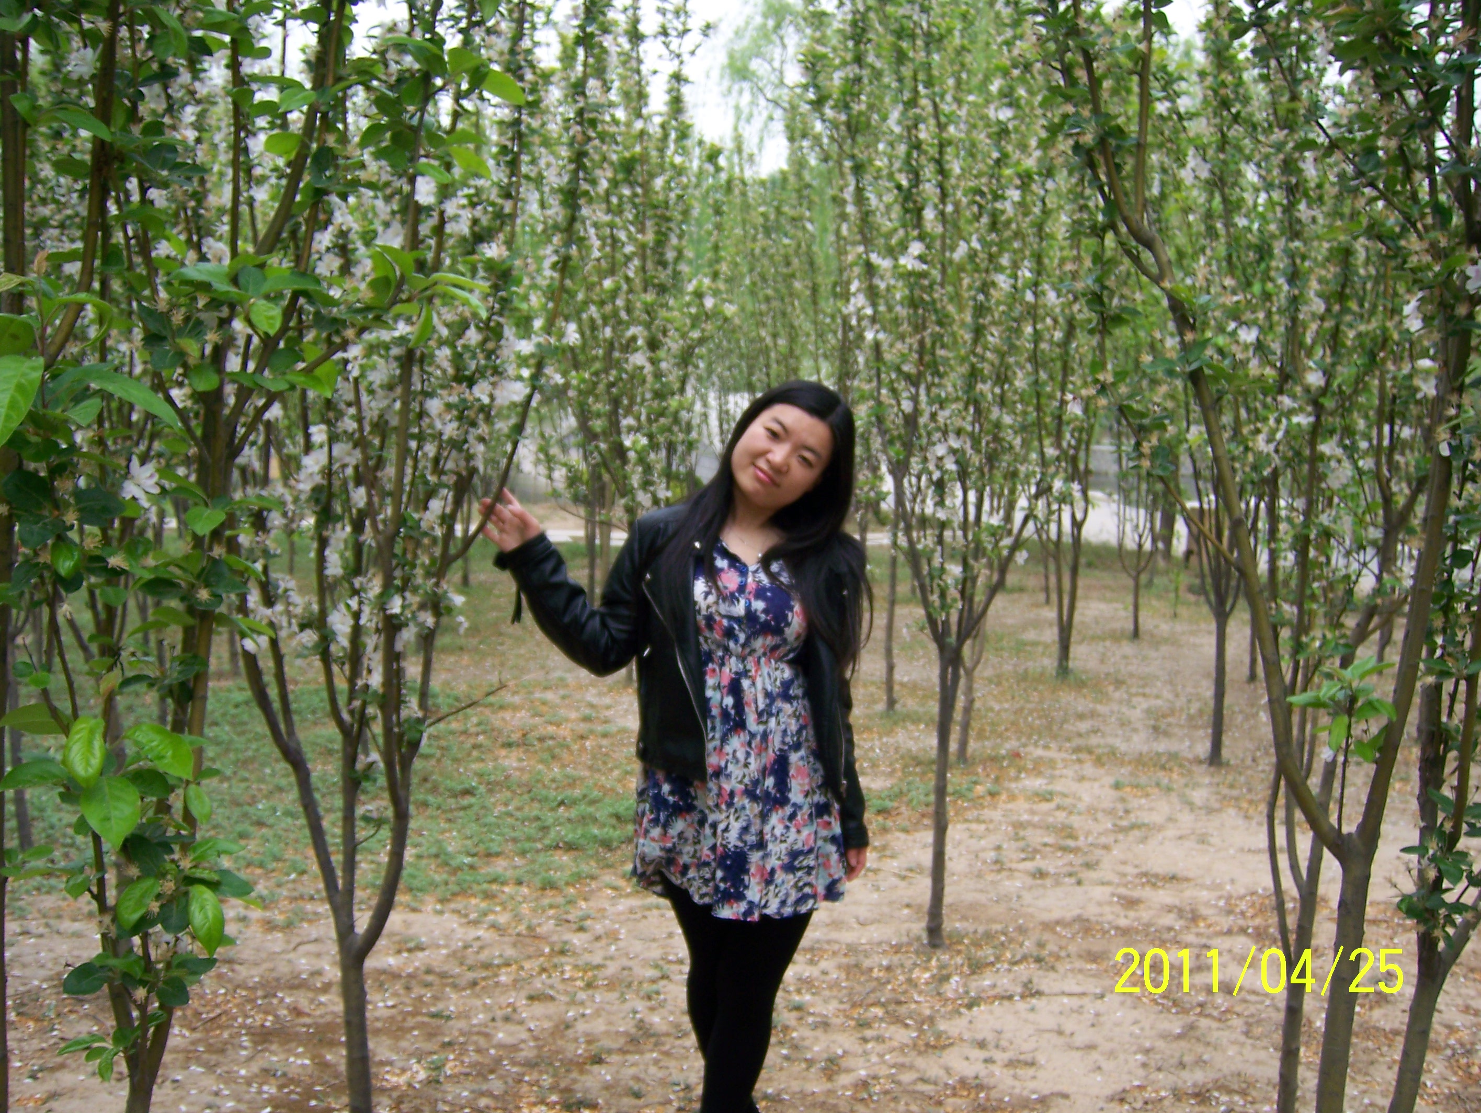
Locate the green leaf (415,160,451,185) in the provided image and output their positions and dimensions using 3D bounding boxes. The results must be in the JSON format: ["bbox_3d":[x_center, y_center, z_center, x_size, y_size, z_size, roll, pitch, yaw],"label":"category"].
[{"bbox_3d":[-0.468,-0.587,2.350,0.056,0.036,0.030,0,5,-11],"label":"green leaf"}]

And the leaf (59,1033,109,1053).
[{"bbox_3d":[-0.690,0.512,1.620,0.051,0.020,0.025,0,2,0],"label":"leaf"}]

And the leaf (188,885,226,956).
[{"bbox_3d":[-0.641,0.437,1.850,0.042,0.084,0.030,-10,5,-21],"label":"leaf"}]

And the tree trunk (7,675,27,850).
[{"bbox_3d":[-2.475,0.697,5.275,0.056,0.650,0.052,-2,4,0],"label":"tree trunk"}]

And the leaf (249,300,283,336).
[{"bbox_3d":[-0.518,-0.260,1.680,0.037,0.037,0.022,0,2,0],"label":"leaf"}]

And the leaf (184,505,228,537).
[{"bbox_3d":[-0.710,-0.047,2.050,0.057,0.040,0.030,-1,5,-19],"label":"leaf"}]

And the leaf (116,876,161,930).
[{"bbox_3d":[-0.610,0.351,1.560,0.044,0.053,0.025,0,2,0],"label":"leaf"}]

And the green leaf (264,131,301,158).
[{"bbox_3d":[-0.521,-0.468,1.750,0.041,0.029,0.025,0,2,0],"label":"green leaf"}]

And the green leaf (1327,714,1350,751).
[{"bbox_3d":[0.912,0.267,2.350,0.033,0.055,0.022,0,2,0],"label":"green leaf"}]

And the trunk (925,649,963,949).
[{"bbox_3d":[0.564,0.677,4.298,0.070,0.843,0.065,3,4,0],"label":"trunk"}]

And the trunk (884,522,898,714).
[{"bbox_3d":[0.783,0.319,7.962,0.060,0.992,0.055,1,4,0],"label":"trunk"}]

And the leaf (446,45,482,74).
[{"bbox_3d":[-0.422,-0.758,2.350,0.053,0.042,0.030,0,4,-10],"label":"leaf"}]

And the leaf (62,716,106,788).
[{"bbox_3d":[-0.767,0.228,1.800,0.050,0.083,0.030,-1,5,-23],"label":"leaf"}]

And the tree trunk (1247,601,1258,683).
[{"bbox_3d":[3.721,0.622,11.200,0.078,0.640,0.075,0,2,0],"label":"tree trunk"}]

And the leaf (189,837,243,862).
[{"bbox_3d":[-0.545,0.304,1.600,0.054,0.026,0.030,0,2,0],"label":"leaf"}]

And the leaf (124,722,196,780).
[{"bbox_3d":[-0.572,0.192,1.520,0.069,0.056,0.030,0,2,0],"label":"leaf"}]

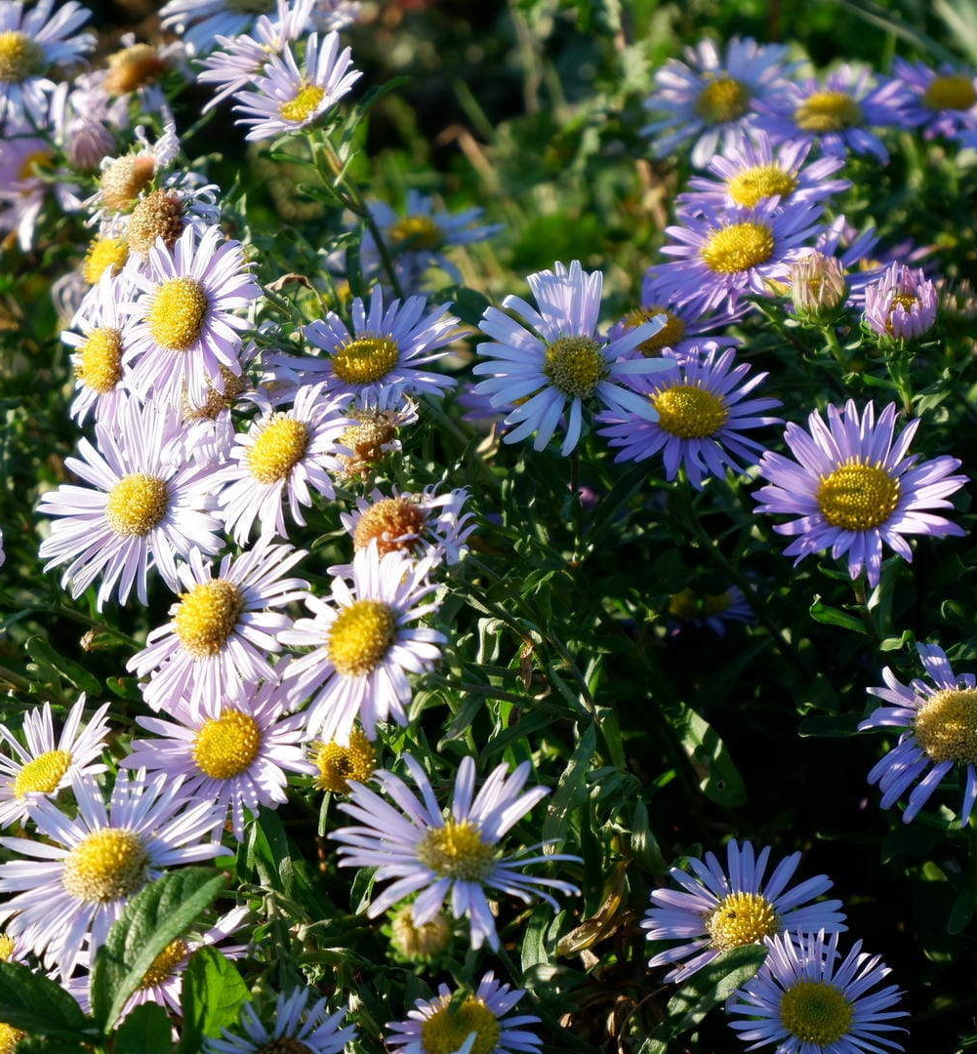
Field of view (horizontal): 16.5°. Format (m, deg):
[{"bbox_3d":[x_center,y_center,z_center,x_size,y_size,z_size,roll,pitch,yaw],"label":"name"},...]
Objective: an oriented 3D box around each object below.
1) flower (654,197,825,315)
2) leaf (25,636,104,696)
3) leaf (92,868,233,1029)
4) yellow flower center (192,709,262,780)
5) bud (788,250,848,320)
[{"bbox_3d":[0.058,-0.062,0.777,0.040,0.013,0.040,-9,44,3],"label":"flower"},{"bbox_3d":[-0.090,0.029,0.714,0.021,0.004,0.008,39,54,11],"label":"leaf"},{"bbox_3d":[-0.057,0.073,0.585,0.015,0.012,0.038,27,70,30],"label":"leaf"},{"bbox_3d":[-0.053,0.044,0.680,0.015,0.007,0.015,-4,69,4],"label":"yellow flower center"},{"bbox_3d":[0.065,-0.048,0.670,0.012,0.013,0.012,-5,22,0],"label":"bud"}]

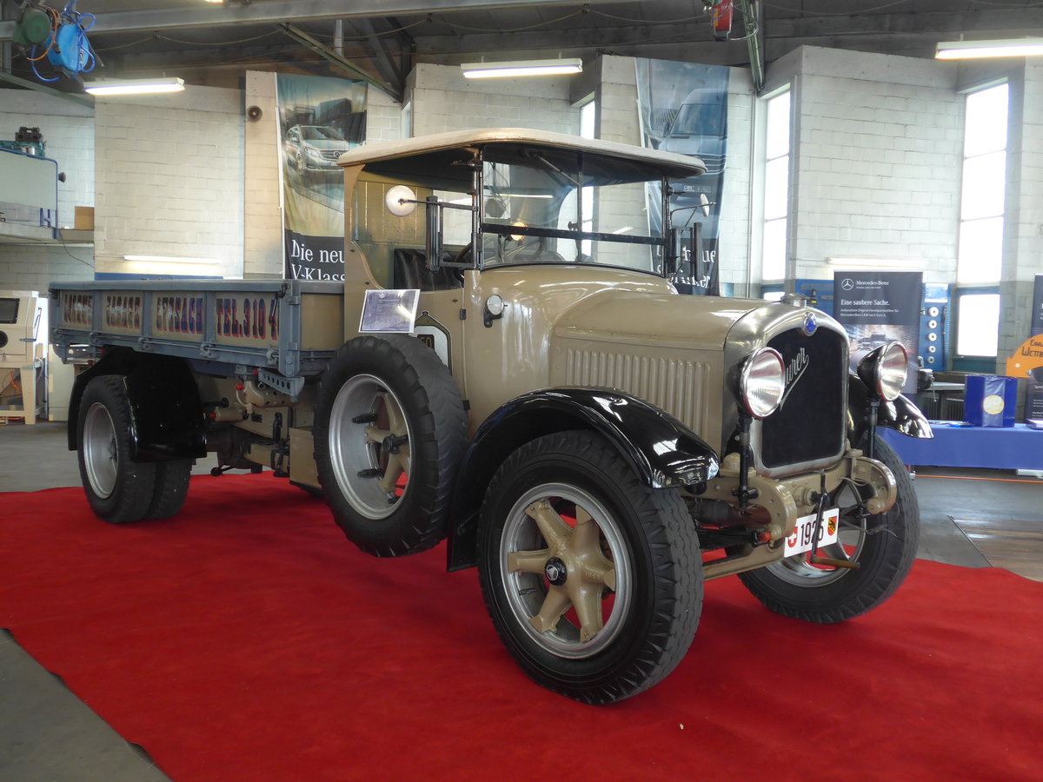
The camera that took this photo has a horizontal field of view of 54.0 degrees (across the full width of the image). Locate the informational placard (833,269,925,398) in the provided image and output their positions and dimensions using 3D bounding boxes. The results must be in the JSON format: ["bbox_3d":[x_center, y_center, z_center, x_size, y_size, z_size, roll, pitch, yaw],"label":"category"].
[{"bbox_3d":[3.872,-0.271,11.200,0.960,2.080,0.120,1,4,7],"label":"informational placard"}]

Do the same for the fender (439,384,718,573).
[{"bbox_3d":[0.209,0.407,4.097,0.350,0.843,1.231,-3,6,-42],"label":"fender"}]

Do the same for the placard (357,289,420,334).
[{"bbox_3d":[-0.619,-0.374,4.803,0.297,0.210,0.010,2,-13,24],"label":"placard"}]

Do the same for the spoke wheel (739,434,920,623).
[{"bbox_3d":[1.461,0.622,5.157,1.070,1.070,0.225,5,6,44],"label":"spoke wheel"}]

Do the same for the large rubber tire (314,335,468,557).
[{"bbox_3d":[-0.633,0.253,4.848,0.225,1.070,1.070,-5,7,-42],"label":"large rubber tire"}]

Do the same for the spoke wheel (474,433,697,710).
[{"bbox_3d":[0.230,0.669,3.934,1.016,1.016,0.213,5,5,45],"label":"spoke wheel"}]

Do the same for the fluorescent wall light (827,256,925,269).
[{"bbox_3d":[3.939,-1.431,11.450,1.220,0.090,0.090,0,4,-17],"label":"fluorescent wall light"}]

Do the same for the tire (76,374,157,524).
[{"bbox_3d":[-2.825,0.410,7.139,0.213,1.016,1.016,-3,5,-42],"label":"tire"}]

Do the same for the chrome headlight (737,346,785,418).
[{"bbox_3d":[0.845,-0.033,3.851,0.270,0.270,0.190,-3,6,-42],"label":"chrome headlight"}]

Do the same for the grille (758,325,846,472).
[{"bbox_3d":[1.125,0.016,4.086,0.587,0.555,0.070,-3,5,-42],"label":"grille"}]

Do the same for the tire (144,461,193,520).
[{"bbox_3d":[-2.709,0.403,7.481,0.220,1.070,1.070,-3,6,-42],"label":"tire"}]

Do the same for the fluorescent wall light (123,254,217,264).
[{"bbox_3d":[-5.877,-2.208,17.200,1.560,0.100,0.100,0,4,-18],"label":"fluorescent wall light"}]

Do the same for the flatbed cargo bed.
[{"bbox_3d":[-1.533,-0.475,7.028,2.093,0.528,3.586,-3,5,-42],"label":"flatbed cargo bed"}]

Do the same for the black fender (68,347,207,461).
[{"bbox_3d":[-2.720,0.086,7.216,0.503,0.747,1.260,-3,5,-42],"label":"black fender"}]

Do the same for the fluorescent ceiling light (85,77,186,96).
[{"bbox_3d":[-4.332,-3.415,11.500,1.240,0.110,0.120,2,4,14],"label":"fluorescent ceiling light"}]

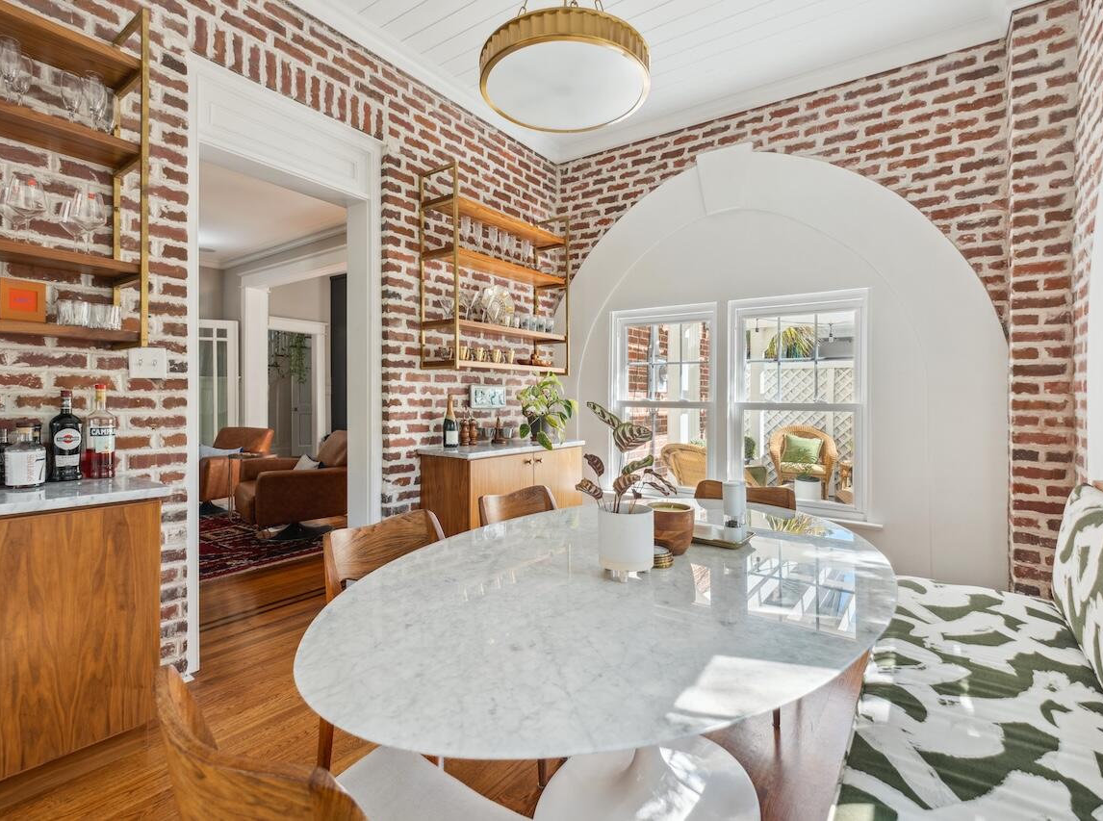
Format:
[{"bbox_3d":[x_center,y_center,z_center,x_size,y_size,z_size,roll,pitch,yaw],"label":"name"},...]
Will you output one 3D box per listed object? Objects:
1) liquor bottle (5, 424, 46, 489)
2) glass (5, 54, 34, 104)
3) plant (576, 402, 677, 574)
[{"bbox_3d":[-1.734,0.147,1.693,0.093,0.205,0.093,1,1,37],"label":"liquor bottle"},{"bbox_3d":[-1.600,-0.975,1.550,0.064,0.180,0.064,0,1,38],"label":"glass"},{"bbox_3d":[0.192,0.203,1.320,0.260,0.455,0.230,0,1,0],"label":"plant"}]

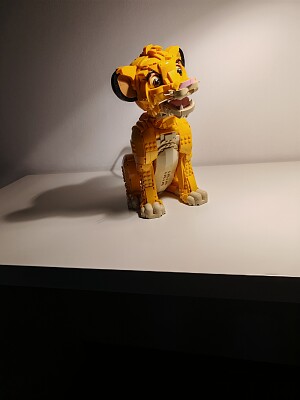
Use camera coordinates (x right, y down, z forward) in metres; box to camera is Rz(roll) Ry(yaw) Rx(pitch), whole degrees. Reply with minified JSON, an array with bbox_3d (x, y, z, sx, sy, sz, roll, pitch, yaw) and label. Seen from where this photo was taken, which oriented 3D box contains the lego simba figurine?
[{"bbox_3d":[0.007,-0.143,0.604,0.174,0.298,0.193,-16,22,-25],"label":"lego simba figurine"}]

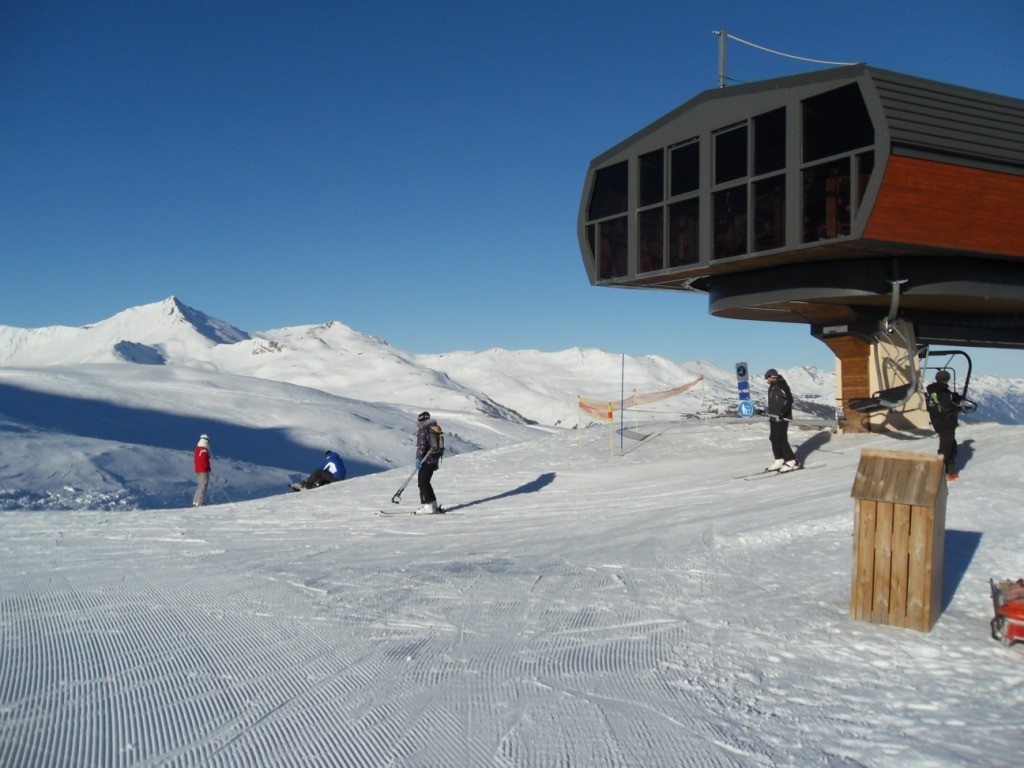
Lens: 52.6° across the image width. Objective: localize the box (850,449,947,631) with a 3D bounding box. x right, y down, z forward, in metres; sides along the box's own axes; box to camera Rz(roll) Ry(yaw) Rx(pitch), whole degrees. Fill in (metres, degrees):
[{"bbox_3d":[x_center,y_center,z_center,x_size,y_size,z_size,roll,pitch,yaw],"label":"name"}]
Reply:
[{"bbox_3d":[2.487,0.977,6.650,0.495,1.082,0.476,3,6,32],"label":"box"}]

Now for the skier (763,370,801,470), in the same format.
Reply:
[{"bbox_3d":[4.650,0.633,17.800,0.600,1.760,0.580,0,-1,-15],"label":"skier"}]

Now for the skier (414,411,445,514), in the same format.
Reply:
[{"bbox_3d":[-1.371,1.304,17.200,0.530,1.700,0.550,0,-1,7],"label":"skier"}]

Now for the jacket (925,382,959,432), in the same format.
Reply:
[{"bbox_3d":[6.969,0.381,16.800,0.550,0.800,0.420,-1,-1,37],"label":"jacket"}]

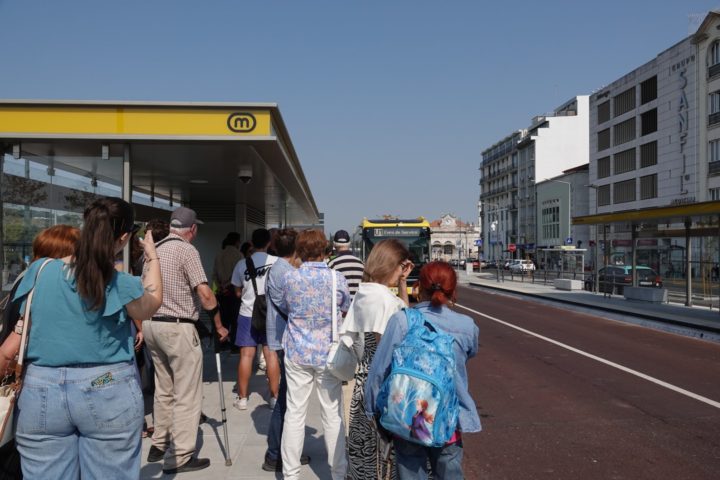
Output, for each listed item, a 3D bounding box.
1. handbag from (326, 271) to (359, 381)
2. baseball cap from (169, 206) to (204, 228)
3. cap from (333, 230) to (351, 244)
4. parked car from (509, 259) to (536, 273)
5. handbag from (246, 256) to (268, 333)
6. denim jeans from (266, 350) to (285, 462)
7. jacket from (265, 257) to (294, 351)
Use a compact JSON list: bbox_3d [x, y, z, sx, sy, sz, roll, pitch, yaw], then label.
[{"bbox_3d":[-0.111,0.542,3.550,0.120,0.690,0.250,0,-1,32],"label":"handbag"},{"bbox_3d":[-1.208,-0.157,3.900,0.180,0.145,0.270,0,-1,28],"label":"baseball cap"},{"bbox_3d":[-0.193,-0.029,6.000,0.180,0.140,0.260,0,-1,1],"label":"cap"},{"bbox_3d":[19.587,3.122,67.500,1.800,1.480,4.300,0,-1,-2],"label":"parked car"},{"bbox_3d":[-0.952,0.514,5.280,0.270,0.700,0.200,0,-1,-14],"label":"handbag"},{"bbox_3d":[-0.510,1.053,3.970,0.350,0.980,0.280,0,-1,16],"label":"denim jeans"},{"bbox_3d":[-0.493,0.447,3.970,0.420,0.670,0.300,0,-1,20],"label":"jacket"}]

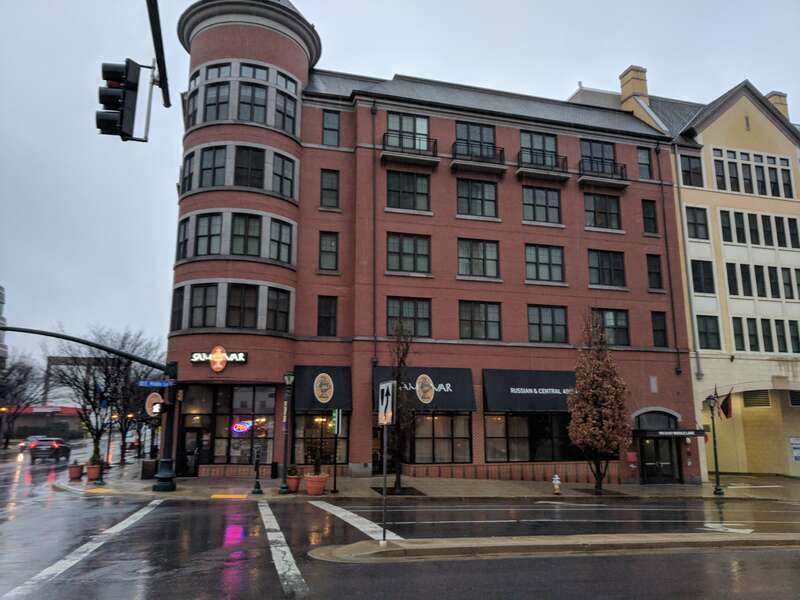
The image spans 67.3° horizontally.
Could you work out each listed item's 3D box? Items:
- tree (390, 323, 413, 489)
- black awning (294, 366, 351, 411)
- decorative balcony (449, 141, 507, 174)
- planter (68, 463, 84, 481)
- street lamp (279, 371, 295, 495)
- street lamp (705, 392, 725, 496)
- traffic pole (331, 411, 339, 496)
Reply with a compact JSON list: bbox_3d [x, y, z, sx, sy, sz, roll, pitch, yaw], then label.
[{"bbox_3d":[-0.028,3.721,21.061,0.820,5.825,0.820,3,-12,-16],"label":"tree"},{"bbox_3d":[-3.302,3.842,25.990,2.512,1.900,0.500,3,-12,-16],"label":"black awning"},{"bbox_3d":[4.025,-7.216,30.692,3.029,1.232,0.550,3,-12,-16],"label":"decorative balcony"},{"bbox_3d":[-12.599,6.725,23.450,0.530,0.580,0.530,3,-12,-16],"label":"planter"},{"bbox_3d":[-3.934,4.551,20.770,0.380,4.150,0.380,3,-12,-16],"label":"street lamp"},{"bbox_3d":[13.725,6.350,26.255,0.420,4.200,0.420,3,-12,-16],"label":"street lamp"},{"bbox_3d":[-2.190,5.146,20.450,0.240,2.713,0.240,3,-12,-16],"label":"traffic pole"}]

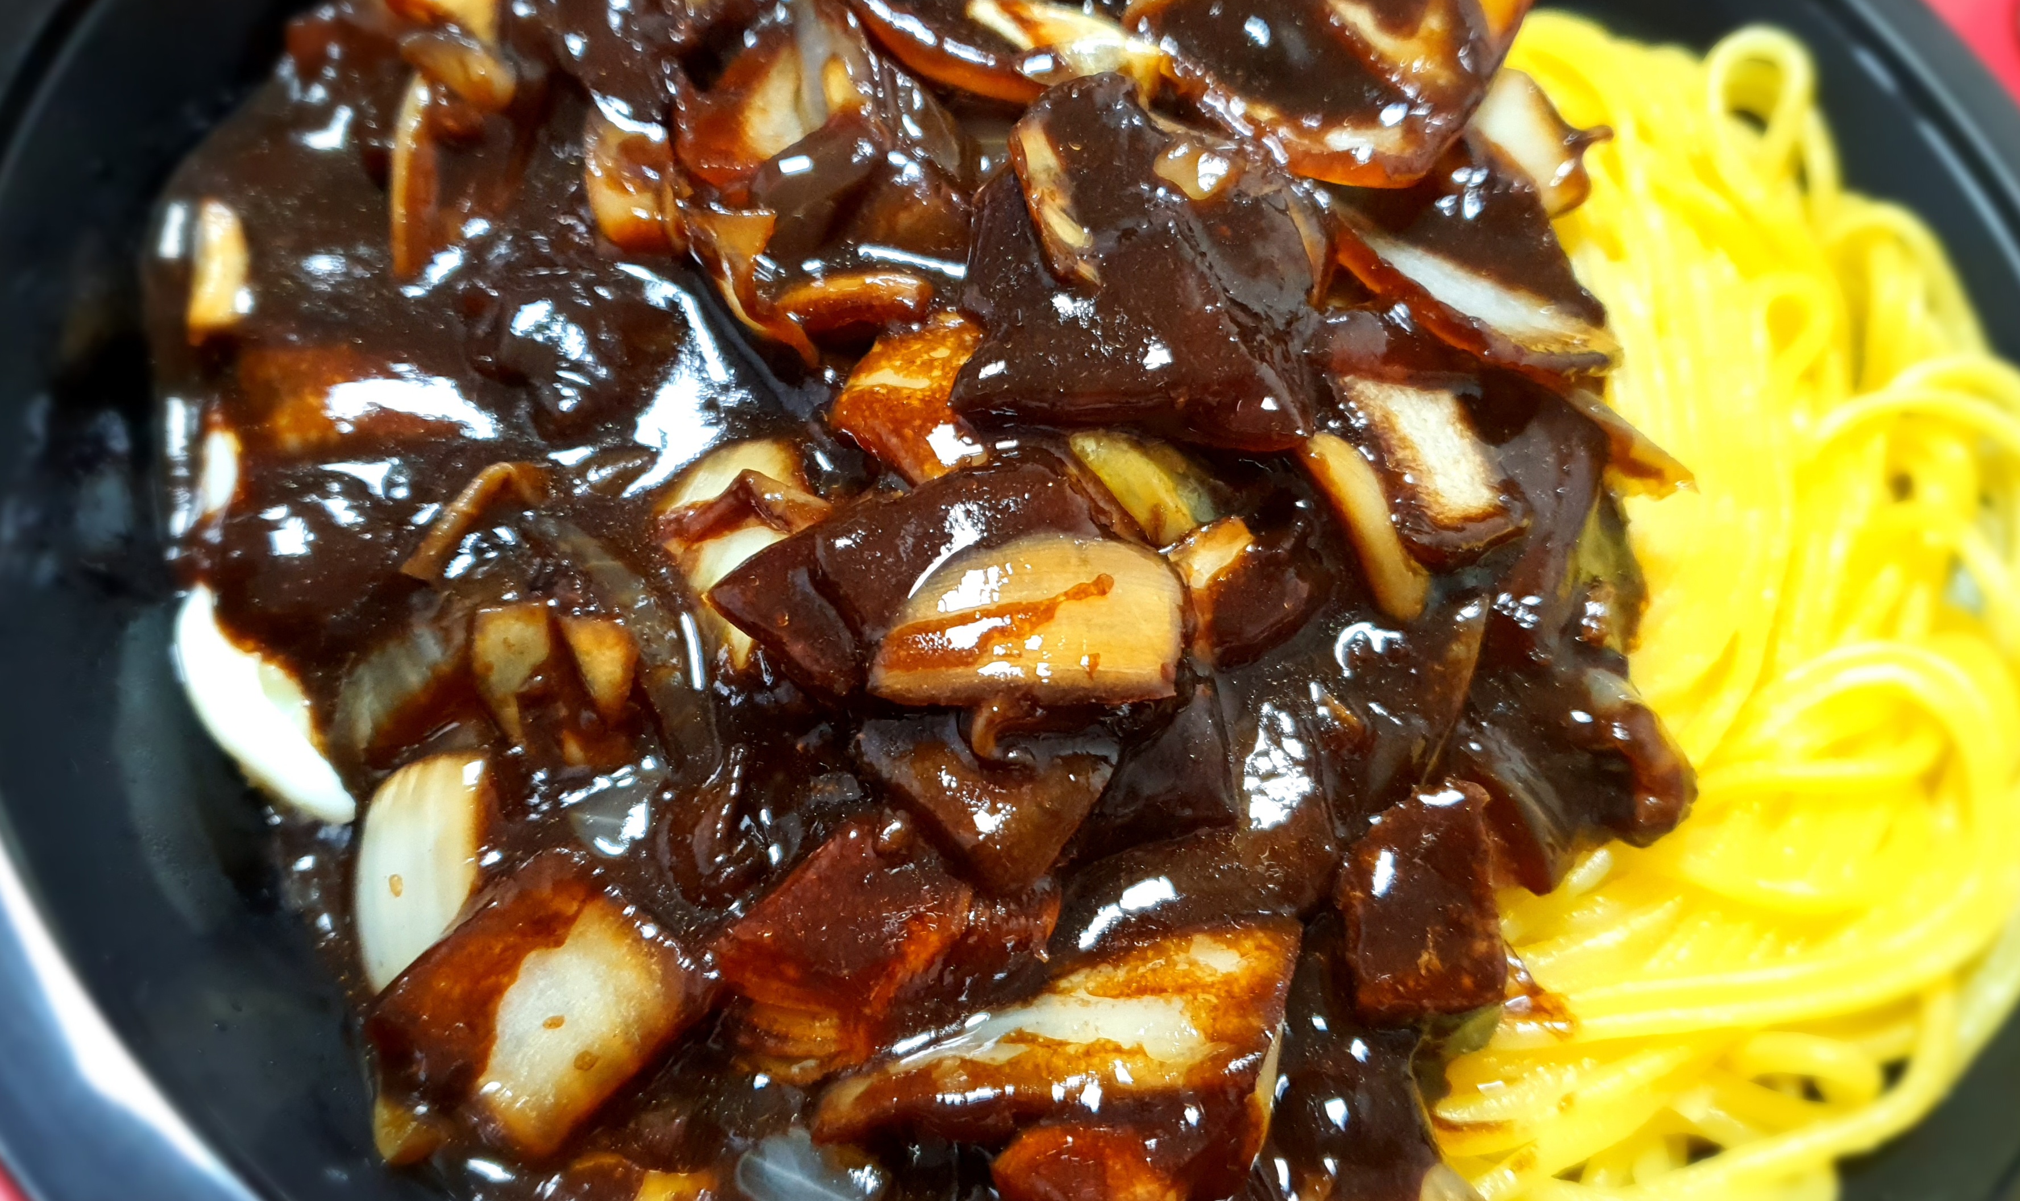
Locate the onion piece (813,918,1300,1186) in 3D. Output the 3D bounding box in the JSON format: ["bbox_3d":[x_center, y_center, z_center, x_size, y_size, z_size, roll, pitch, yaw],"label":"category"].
[{"bbox_3d":[0.003,0.035,0.117,0.035,0.012,0.014,-9,66,-15],"label":"onion piece"}]

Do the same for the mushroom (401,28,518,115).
[{"bbox_3d":[-0.056,-0.054,0.155,0.011,0.005,0.005,30,63,5],"label":"mushroom"}]

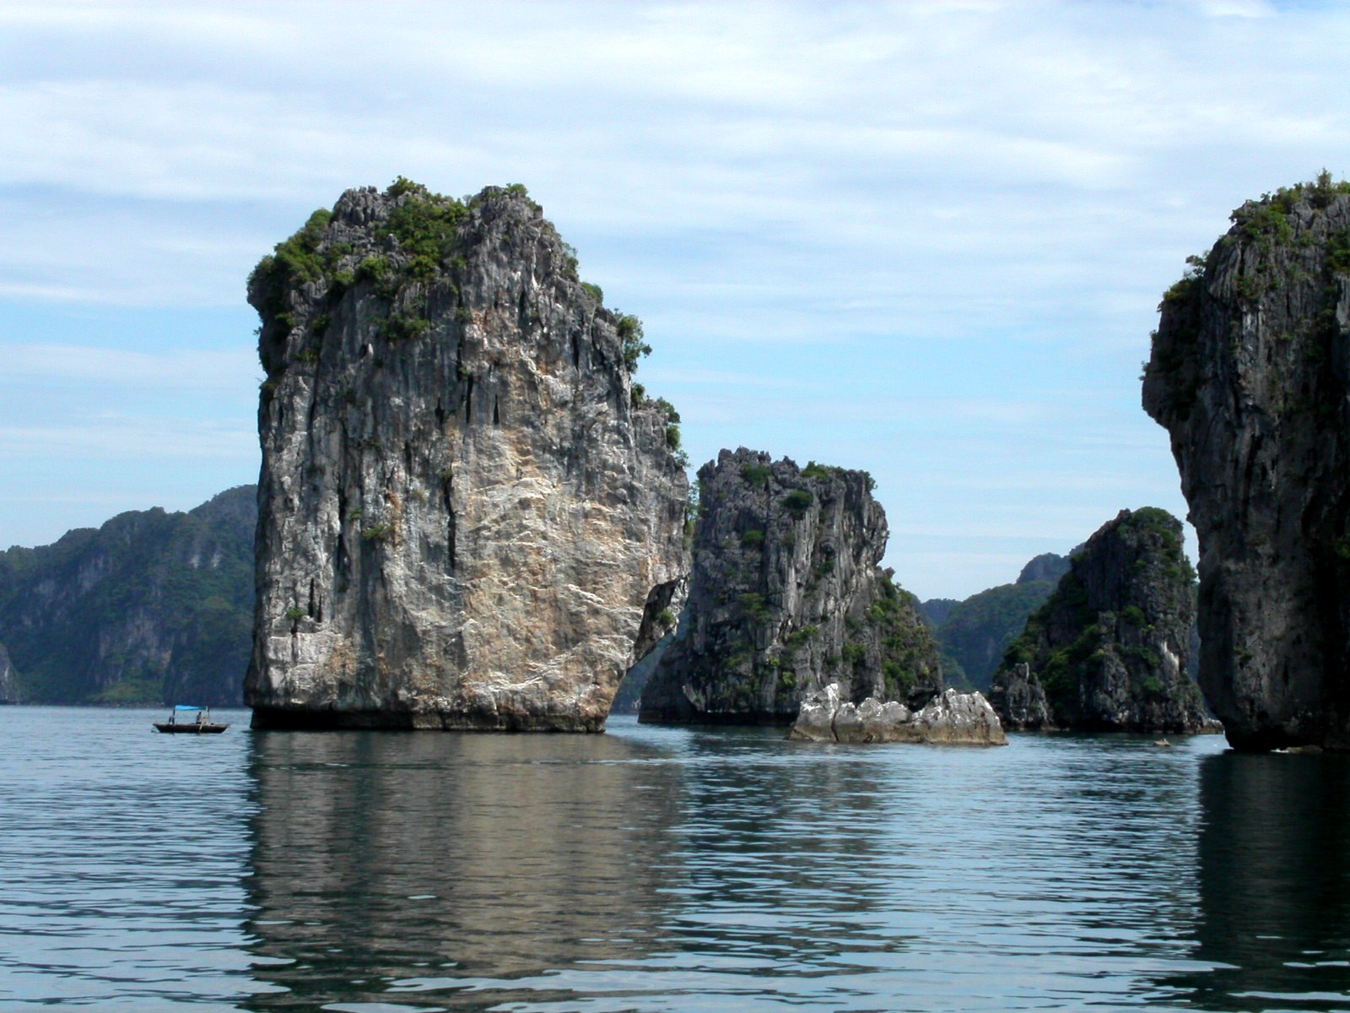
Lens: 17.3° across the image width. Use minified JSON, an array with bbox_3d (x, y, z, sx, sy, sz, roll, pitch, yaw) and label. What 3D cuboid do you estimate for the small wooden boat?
[{"bbox_3d":[-33.696,14.892,310.000,5.350,2.000,1.550,1,-3,0],"label":"small wooden boat"}]

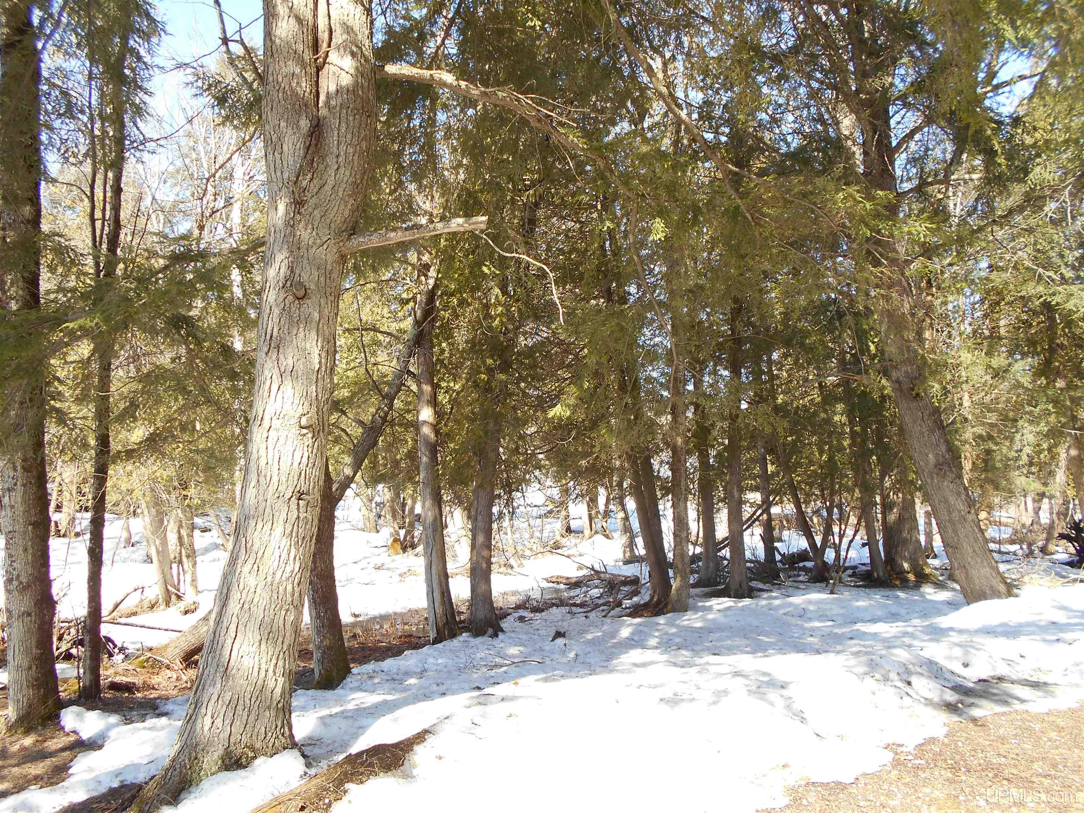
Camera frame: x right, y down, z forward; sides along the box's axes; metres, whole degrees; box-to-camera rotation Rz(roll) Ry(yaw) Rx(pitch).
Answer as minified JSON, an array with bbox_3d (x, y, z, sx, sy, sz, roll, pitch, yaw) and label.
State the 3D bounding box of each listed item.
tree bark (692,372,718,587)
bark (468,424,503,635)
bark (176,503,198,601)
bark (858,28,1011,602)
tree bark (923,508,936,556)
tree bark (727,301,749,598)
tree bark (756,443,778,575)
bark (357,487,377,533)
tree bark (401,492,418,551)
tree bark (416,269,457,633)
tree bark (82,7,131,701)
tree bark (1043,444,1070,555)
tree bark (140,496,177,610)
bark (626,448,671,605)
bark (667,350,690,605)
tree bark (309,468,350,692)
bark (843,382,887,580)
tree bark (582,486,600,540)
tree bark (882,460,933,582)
[{"bbox_3d":[2.165,0.943,10.760,0.250,2.833,0.250,-2,-4,11],"label":"tree bark"},{"bbox_3d":[-0.529,1.150,7.833,0.277,2.085,0.261,2,-5,-4],"label":"bark"},{"bbox_3d":[-4.642,1.899,10.690,0.270,1.246,0.260,-2,-5,-24],"label":"bark"},{"bbox_3d":[4.350,-1.128,9.207,0.720,6.648,0.580,-12,-5,26],"label":"bark"},{"bbox_3d":[7.301,2.379,15.360,0.192,0.903,0.192,-1,-5,25],"label":"tree bark"},{"bbox_3d":[2.371,0.495,9.890,0.250,3.617,0.250,-1,-4,13],"label":"tree bark"},{"bbox_3d":[3.237,1.470,11.724,0.210,1.927,0.210,-3,-4,15],"label":"tree bark"},{"bbox_3d":[-4.587,2.686,21.354,0.378,1.273,0.355,-8,-5,-13],"label":"bark"},{"bbox_3d":[-2.713,2.347,16.666,0.243,1.207,0.225,5,-5,-9],"label":"tree bark"},{"bbox_3d":[-1.010,0.475,7.787,0.275,3.499,0.259,-3,-5,-8],"label":"tree bark"},{"bbox_3d":[-3.016,-0.440,5.647,0.170,4.847,0.150,2,-5,-28],"label":"tree bark"},{"bbox_3d":[9.942,1.791,15.707,0.310,2.165,0.278,8,-5,33],"label":"tree bark"},{"bbox_3d":[-4.737,1.787,10.096,0.290,1.415,0.280,-8,-5,-26],"label":"tree bark"},{"bbox_3d":[1.241,1.443,9.516,0.376,1.838,0.277,-7,-5,6],"label":"bark"},{"bbox_3d":[1.510,0.837,8.963,0.230,2.822,0.230,-1,-4,9],"label":"bark"},{"bbox_3d":[-1.558,1.214,5.827,0.250,1.559,0.250,-2,-4,-15],"label":"tree bark"},{"bbox_3d":[4.627,1.095,11.650,0.242,2.840,0.242,-8,-5,21],"label":"bark"},{"bbox_3d":[1.158,2.526,19.361,0.322,1.286,0.282,5,-5,4],"label":"tree bark"},{"bbox_3d":[5.111,1.581,11.415,0.630,1.674,0.600,-3,-5,24],"label":"tree bark"}]

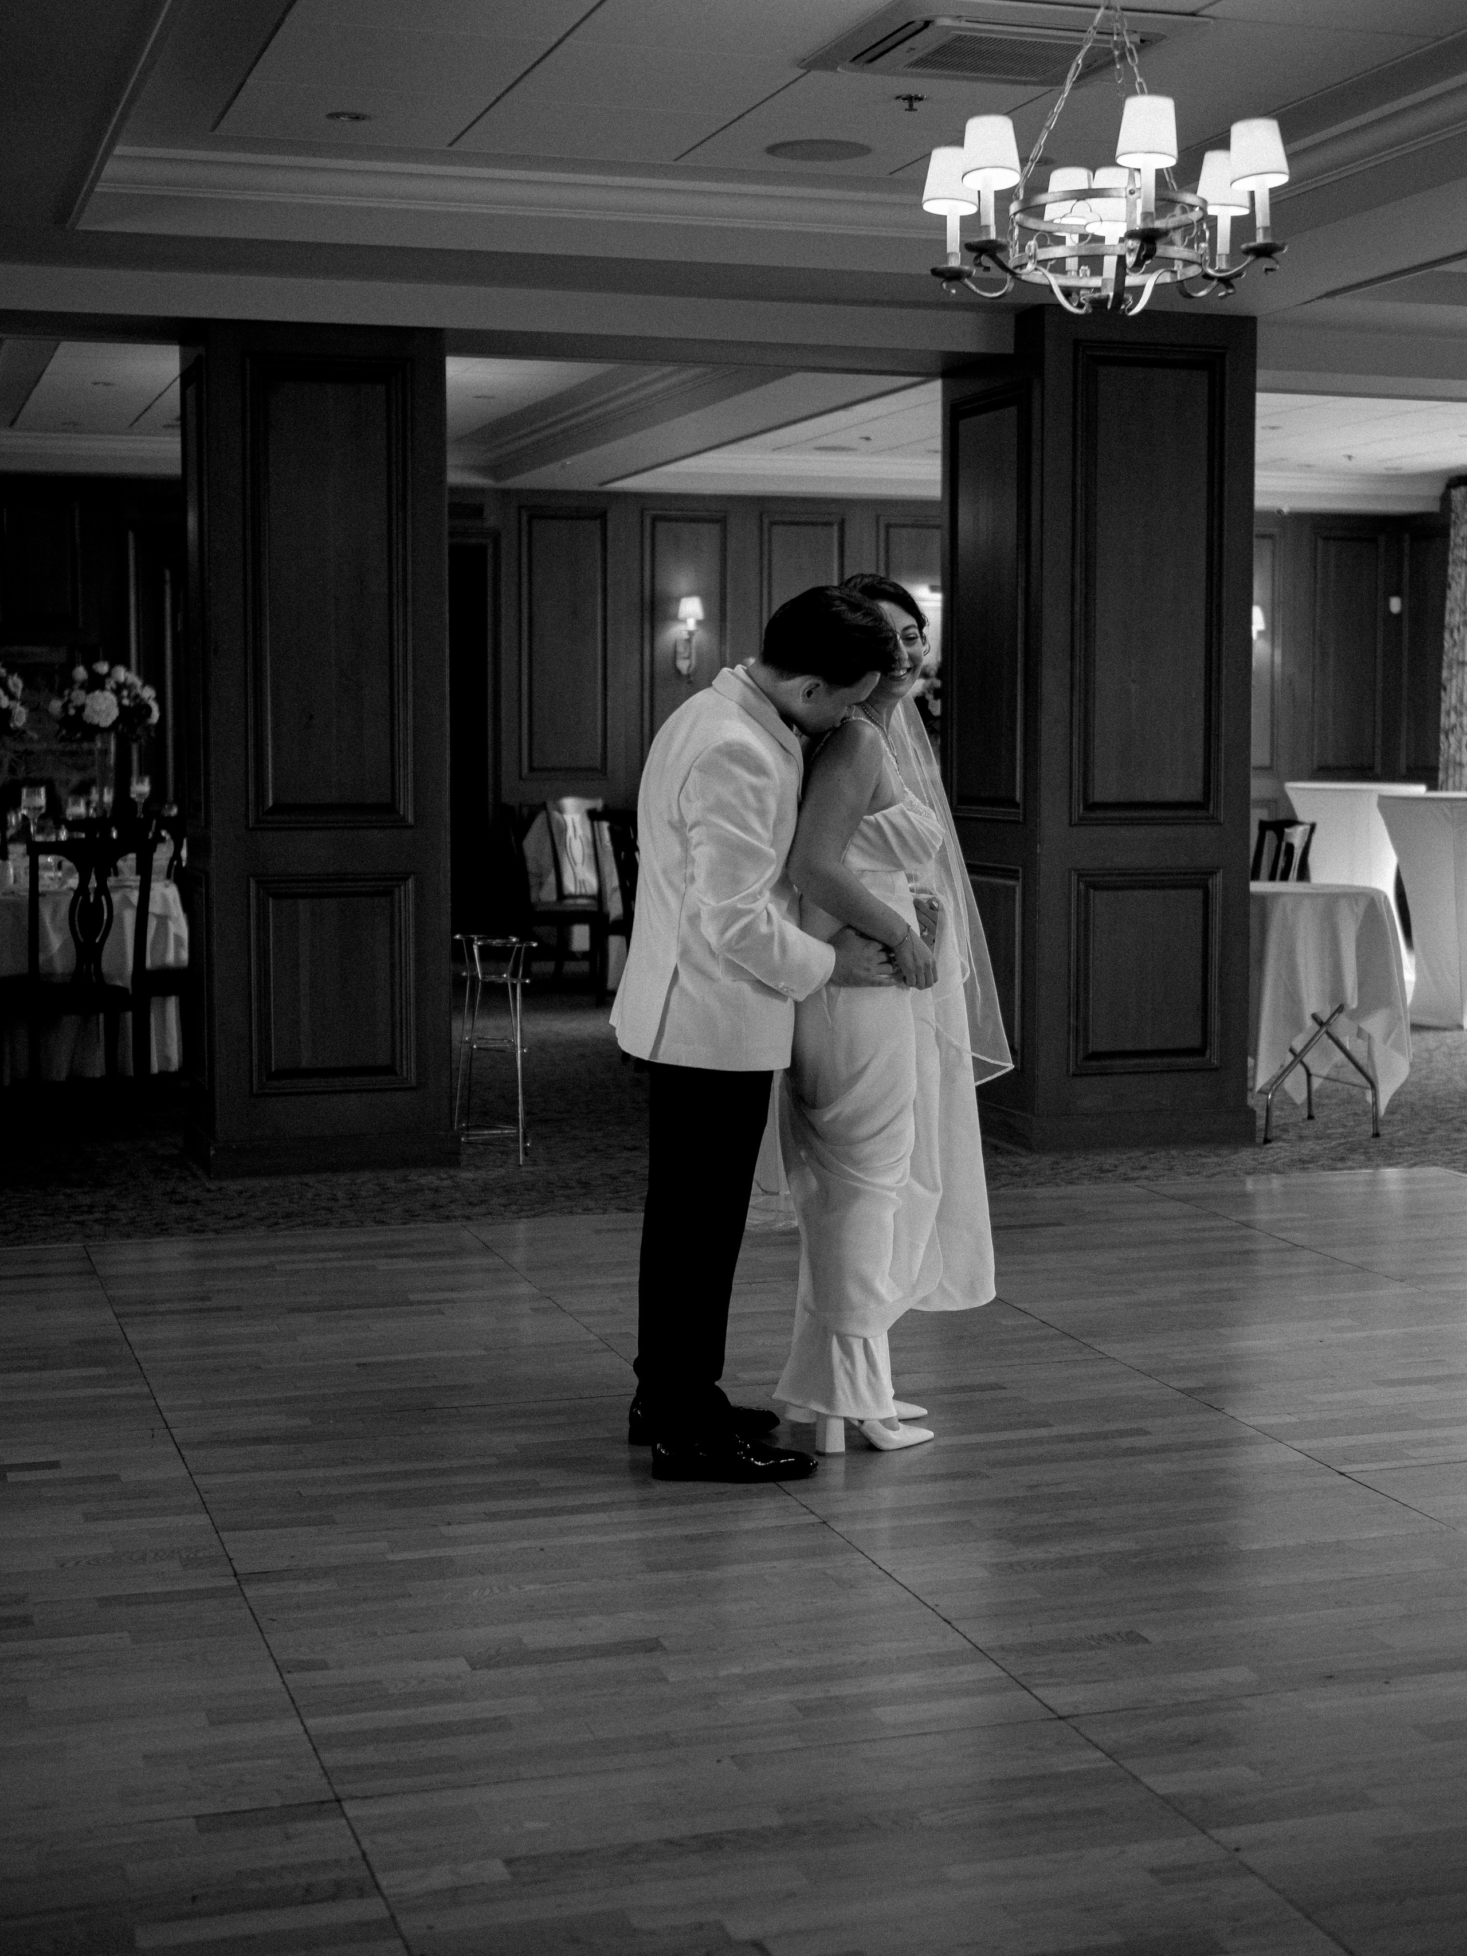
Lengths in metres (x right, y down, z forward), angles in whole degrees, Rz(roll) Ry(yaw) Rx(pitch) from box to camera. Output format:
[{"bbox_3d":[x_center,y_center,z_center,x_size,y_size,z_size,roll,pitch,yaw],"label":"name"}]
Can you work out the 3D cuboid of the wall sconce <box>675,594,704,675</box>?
[{"bbox_3d":[-0.256,-1.938,16.055,0.170,0.455,0.220,-2,6,-17],"label":"wall sconce"}]

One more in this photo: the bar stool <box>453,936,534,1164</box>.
[{"bbox_3d":[-0.747,0.229,8.894,0.260,0.700,0.260,0,5,-5],"label":"bar stool"}]

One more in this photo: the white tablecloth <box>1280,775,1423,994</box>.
[{"bbox_3d":[3.105,-0.434,14.205,0.740,1.050,0.740,1,5,12],"label":"white tablecloth"}]

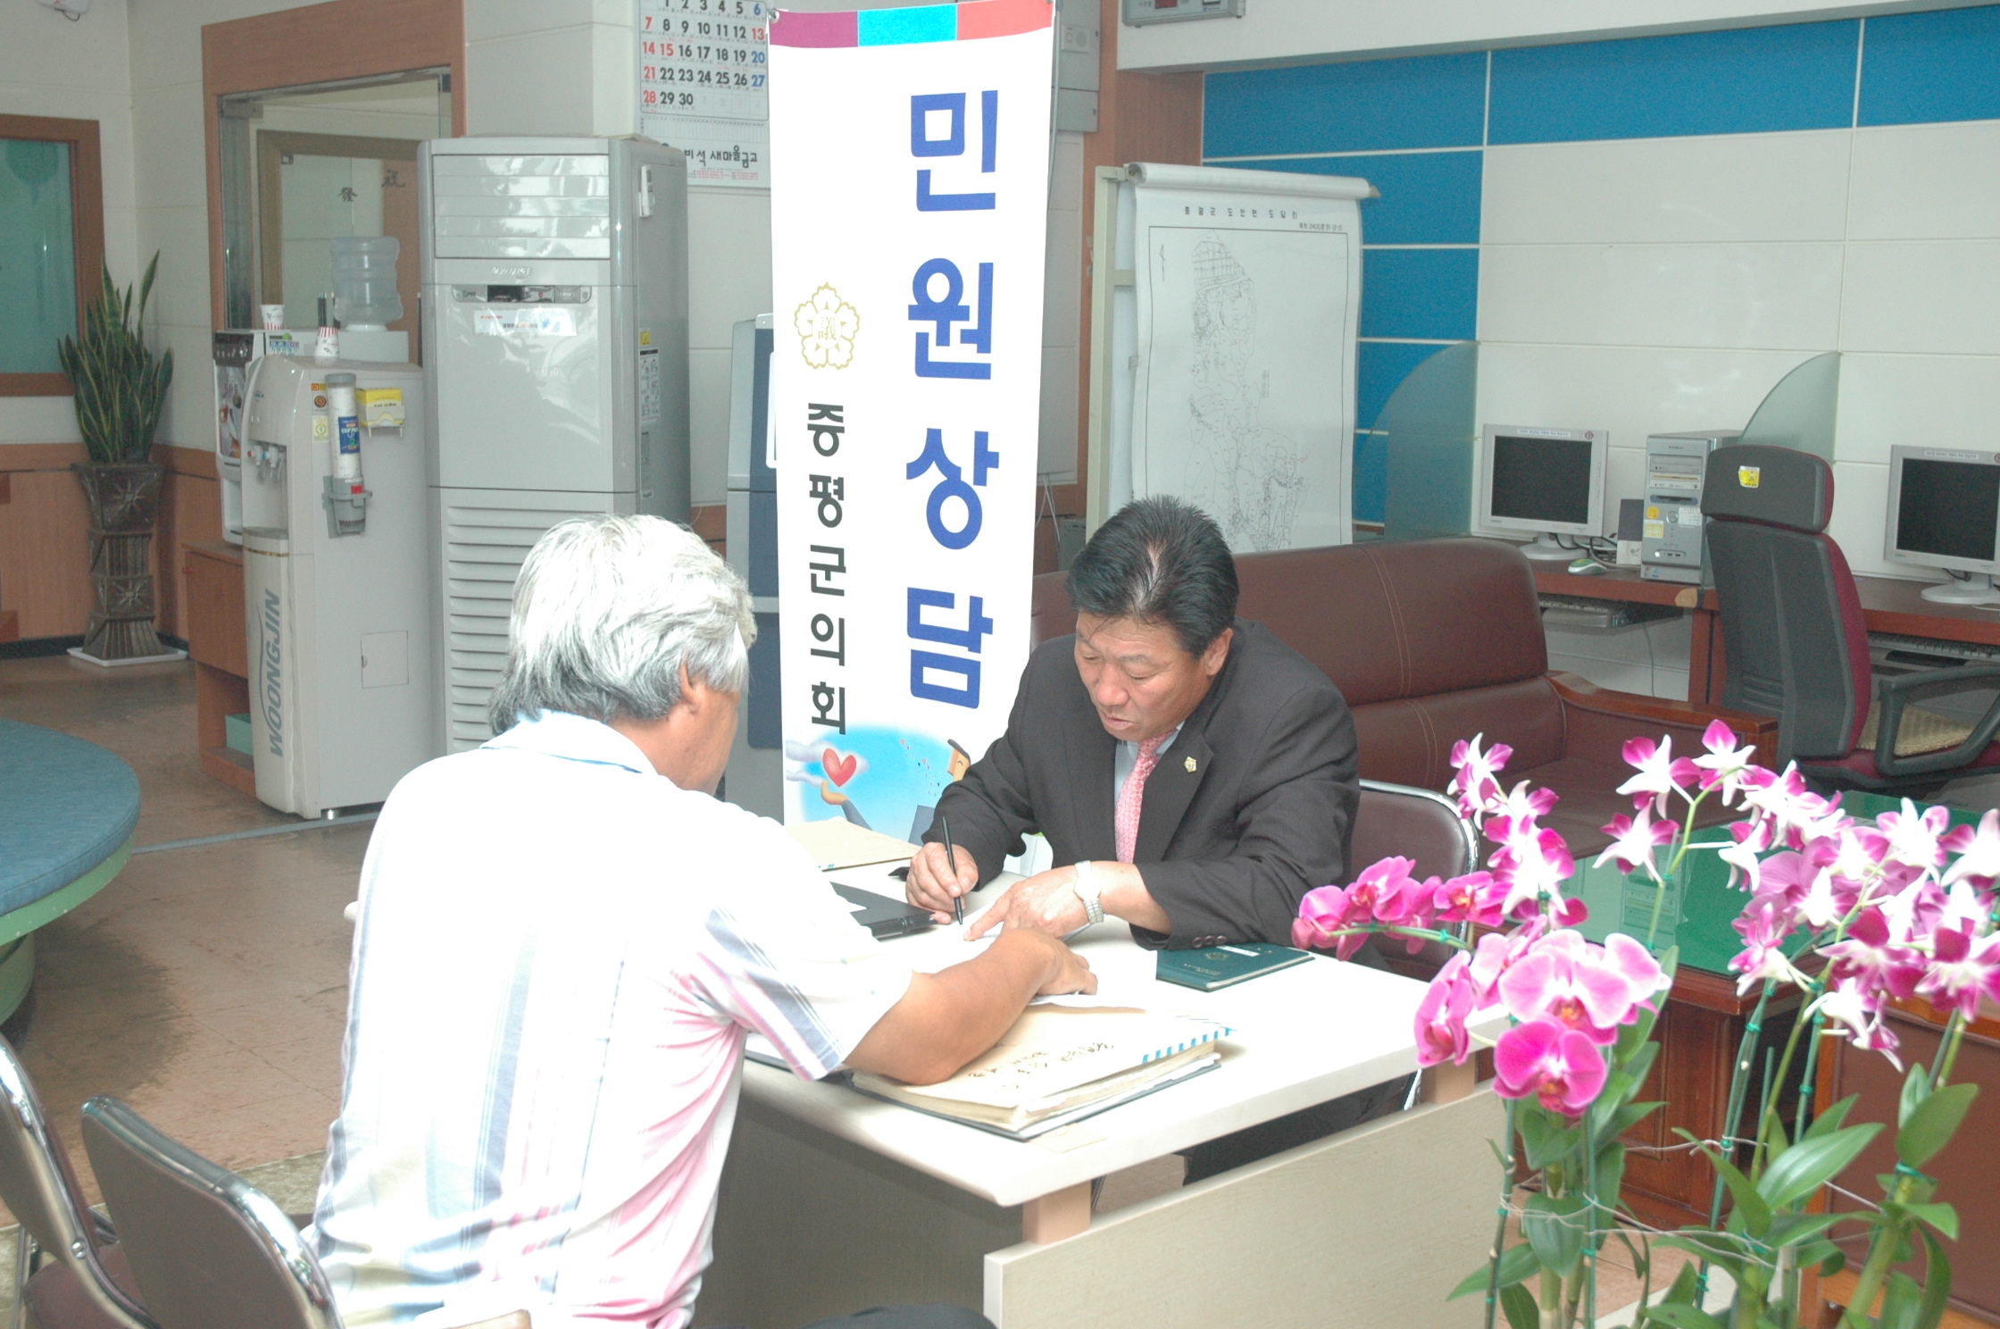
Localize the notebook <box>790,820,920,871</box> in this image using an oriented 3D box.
[{"bbox_3d":[-0.265,0.237,3.031,0.290,0.025,0.230,-5,11,-35],"label":"notebook"}]

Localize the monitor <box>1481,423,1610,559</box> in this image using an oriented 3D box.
[{"bbox_3d":[1.580,-0.490,6.809,0.390,0.366,0.190,8,12,41],"label":"monitor"}]

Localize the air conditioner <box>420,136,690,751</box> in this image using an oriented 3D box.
[{"bbox_3d":[-1.223,-0.512,6.656,0.600,1.825,0.410,2,9,11],"label":"air conditioner"}]

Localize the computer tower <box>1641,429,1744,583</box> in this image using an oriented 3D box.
[{"bbox_3d":[1.904,-0.422,6.363,0.176,0.375,0.421,9,12,43],"label":"computer tower"}]

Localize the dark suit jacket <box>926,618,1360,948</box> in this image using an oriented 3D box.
[{"bbox_3d":[0.215,0.222,2.991,0.550,0.580,0.550,6,10,31],"label":"dark suit jacket"}]

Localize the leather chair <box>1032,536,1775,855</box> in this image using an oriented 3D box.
[{"bbox_3d":[0.698,0.284,4.675,1.820,0.900,0.820,-7,12,-41],"label":"leather chair"}]

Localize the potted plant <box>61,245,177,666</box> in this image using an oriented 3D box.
[{"bbox_3d":[-3.427,-0.805,9.262,0.420,1.540,0.420,-7,12,-41],"label":"potted plant"}]

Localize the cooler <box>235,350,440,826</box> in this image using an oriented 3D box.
[{"bbox_3d":[-1.830,-0.230,6.697,0.440,1.240,0.350,-7,12,-41],"label":"cooler"}]

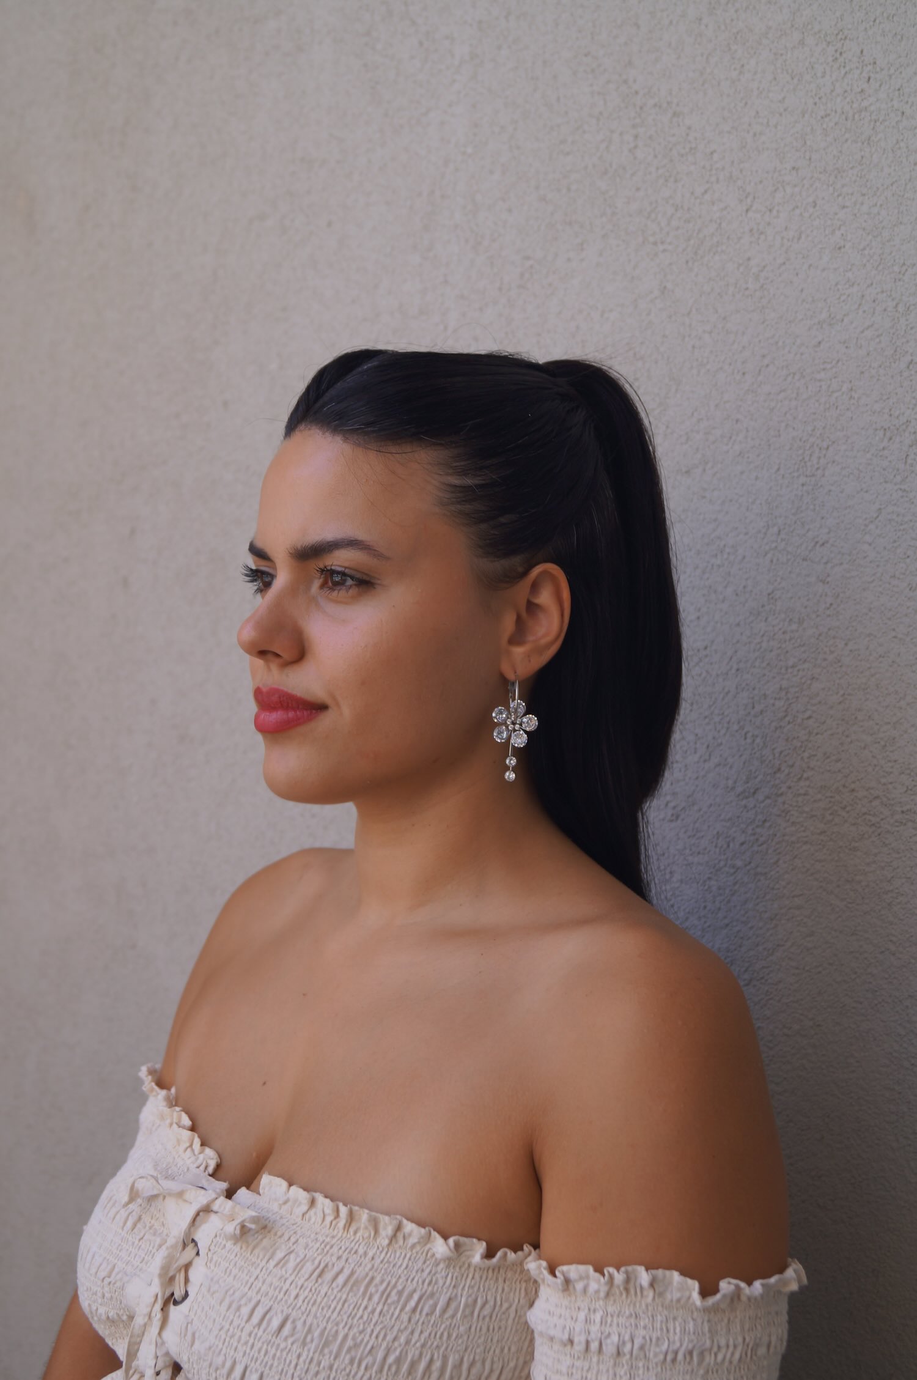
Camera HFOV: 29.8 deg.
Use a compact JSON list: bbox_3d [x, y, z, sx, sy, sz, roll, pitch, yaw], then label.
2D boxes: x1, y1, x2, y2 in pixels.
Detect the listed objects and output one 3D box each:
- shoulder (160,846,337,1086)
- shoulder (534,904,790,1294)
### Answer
[{"bbox_3d":[-0.130,0.170,1.080,0.125,0.150,0.130,0,0,-40],"label":"shoulder"},{"bbox_3d":[0.098,0.196,0.845,0.125,0.185,0.130,0,0,-40],"label":"shoulder"}]

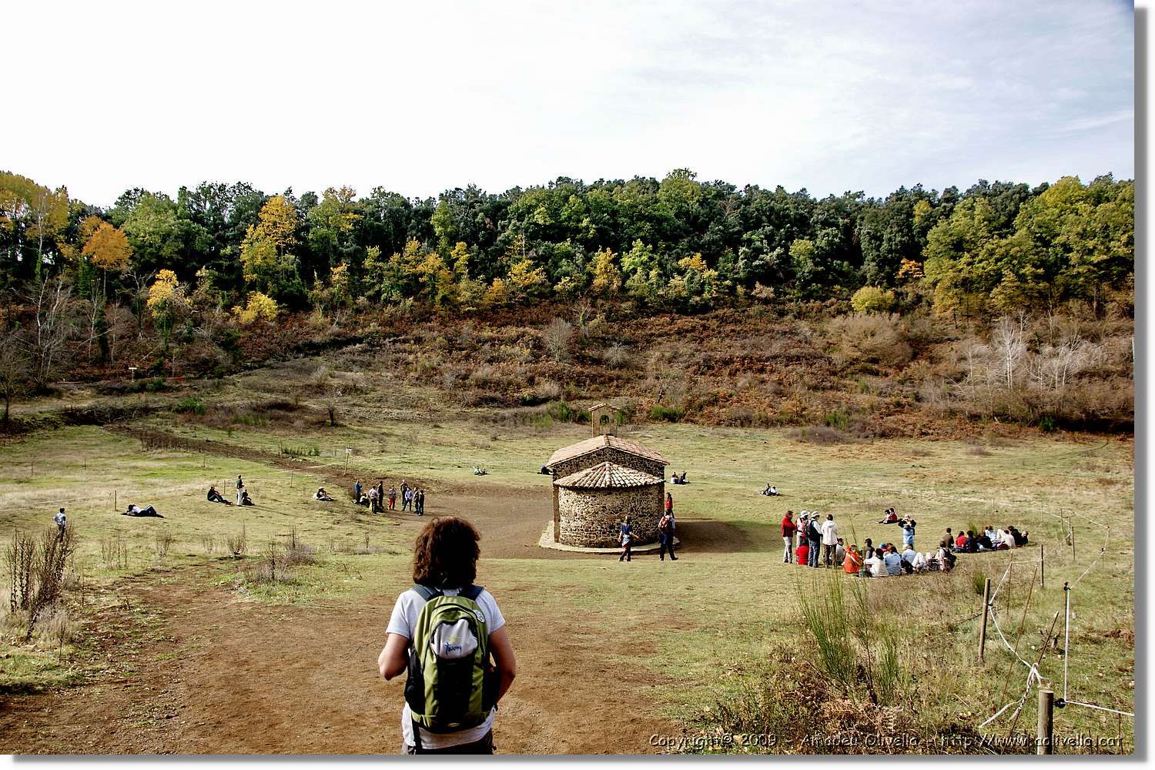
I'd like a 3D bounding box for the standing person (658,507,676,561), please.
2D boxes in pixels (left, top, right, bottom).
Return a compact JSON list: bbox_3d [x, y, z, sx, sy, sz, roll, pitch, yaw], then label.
[{"bbox_3d":[3.162,5.308,30.500,0.580,1.740,0.550,0,0,38],"label":"standing person"}]

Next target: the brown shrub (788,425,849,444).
[{"bbox_3d":[23.329,4.752,84.000,5.900,1.800,4.000,-1,0,0],"label":"brown shrub"}]

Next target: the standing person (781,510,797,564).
[{"bbox_3d":[7.036,5.058,28.800,0.480,1.740,0.500,0,0,-9],"label":"standing person"}]

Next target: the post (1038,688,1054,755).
[{"bbox_3d":[2.481,2.141,4.600,0.076,1.050,0.076,1,0,0],"label":"post"}]

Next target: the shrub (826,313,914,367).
[{"bbox_3d":[37.804,-5.603,112.000,11.000,6.500,9.000,0,0,0],"label":"shrub"}]

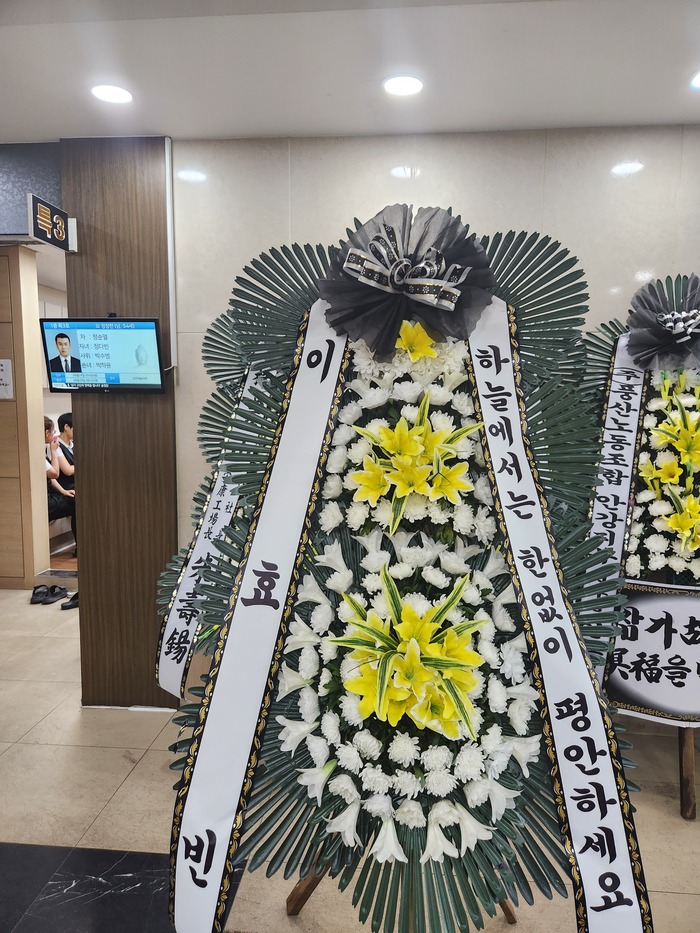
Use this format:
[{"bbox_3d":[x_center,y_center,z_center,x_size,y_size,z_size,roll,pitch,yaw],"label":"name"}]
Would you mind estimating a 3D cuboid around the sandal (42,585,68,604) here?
[{"bbox_3d":[-2.265,0.972,4.760,0.100,0.095,0.265,1,6,9],"label":"sandal"}]

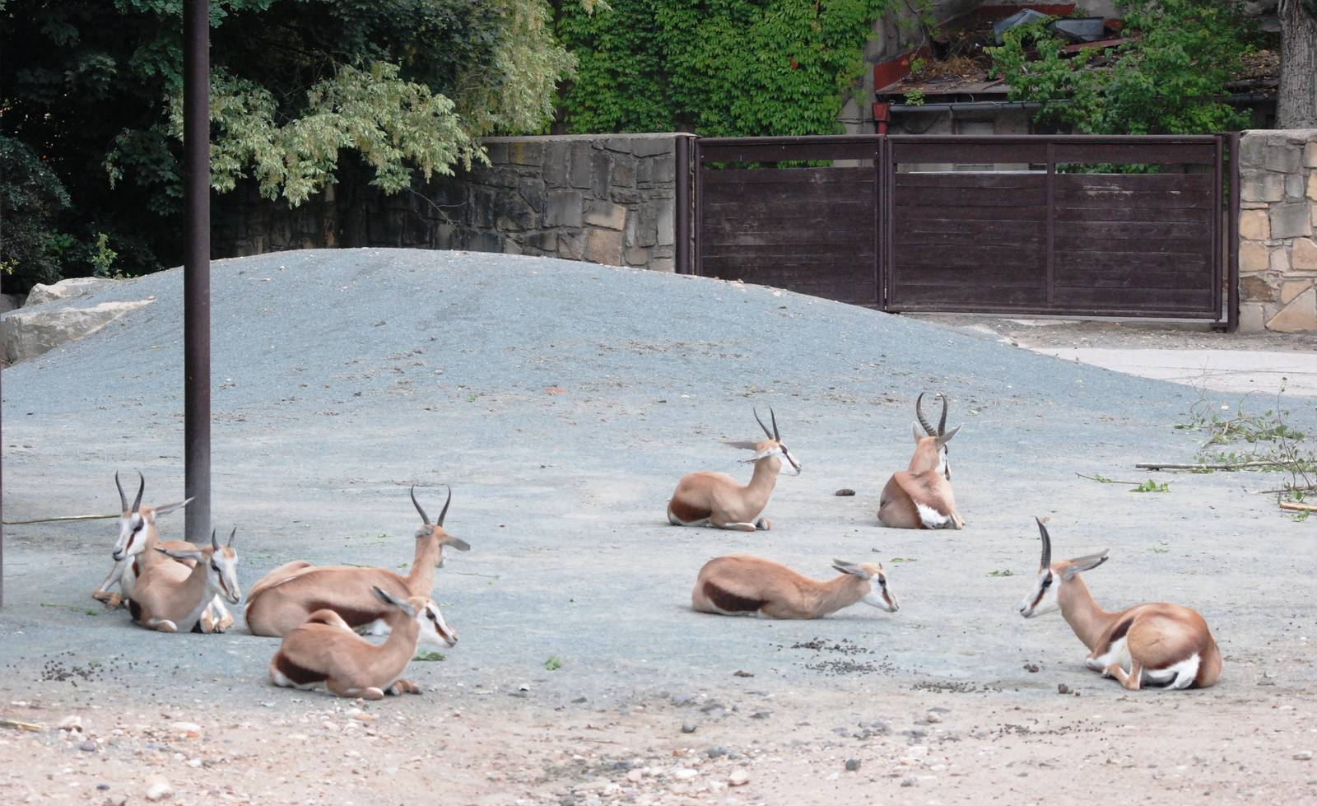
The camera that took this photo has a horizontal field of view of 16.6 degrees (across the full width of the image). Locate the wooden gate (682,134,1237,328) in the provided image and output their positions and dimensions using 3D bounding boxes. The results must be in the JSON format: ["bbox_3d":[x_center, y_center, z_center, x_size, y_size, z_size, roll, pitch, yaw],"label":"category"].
[{"bbox_3d":[2.944,-1.723,45.000,5.850,1.920,0.140,1,3,22],"label":"wooden gate"}]

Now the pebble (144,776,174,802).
[{"bbox_3d":[-1.719,1.329,15.500,0.098,0.075,0.085,0,3,0],"label":"pebble"}]

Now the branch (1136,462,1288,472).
[{"bbox_3d":[3.602,0.415,29.300,1.000,0.060,0.120,0,3,6],"label":"branch"}]

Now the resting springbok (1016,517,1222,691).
[{"bbox_3d":[1.916,0.828,18.750,0.900,0.700,0.420,2,3,42],"label":"resting springbok"}]

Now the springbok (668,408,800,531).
[{"bbox_3d":[0.419,0.366,25.200,0.780,0.680,0.380,1,3,30],"label":"springbok"}]

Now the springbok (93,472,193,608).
[{"bbox_3d":[-2.429,0.661,21.600,0.420,0.660,0.820,1,3,27],"label":"springbok"}]

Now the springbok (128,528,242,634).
[{"bbox_3d":[-2.146,0.799,20.400,0.360,0.480,0.680,-2,3,-40],"label":"springbok"}]

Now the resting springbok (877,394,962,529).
[{"bbox_3d":[1.481,0.326,25.600,0.430,0.760,0.820,-1,3,-12],"label":"resting springbok"}]

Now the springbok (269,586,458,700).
[{"bbox_3d":[-1.193,0.964,18.200,0.750,0.450,0.370,1,3,27],"label":"springbok"}]

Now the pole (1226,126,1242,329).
[{"bbox_3d":[5.610,-1.668,43.900,0.120,1.950,0.120,1,3,22],"label":"pole"}]

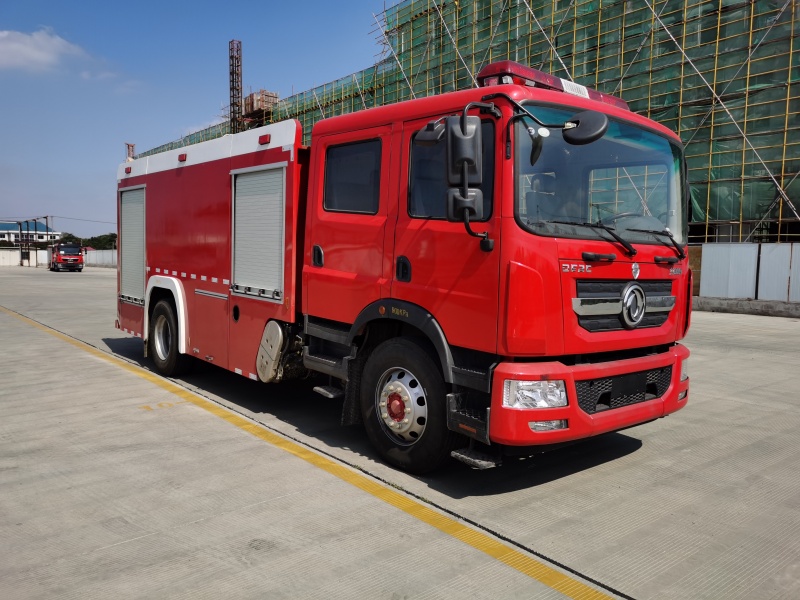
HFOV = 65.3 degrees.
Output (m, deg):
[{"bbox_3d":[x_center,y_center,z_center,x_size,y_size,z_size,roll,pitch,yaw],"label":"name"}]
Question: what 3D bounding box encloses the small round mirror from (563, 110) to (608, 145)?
[{"bbox_3d":[1.125,-1.046,3.796,0.285,0.285,0.070,5,-38,32],"label":"small round mirror"}]

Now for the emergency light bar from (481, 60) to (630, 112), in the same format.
[{"bbox_3d":[1.271,-1.603,5.006,1.700,0.190,0.320,-1,5,-41],"label":"emergency light bar"}]

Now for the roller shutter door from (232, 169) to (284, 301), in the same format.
[{"bbox_3d":[-1.416,-0.667,6.280,0.080,1.280,1.040,-1,5,-41],"label":"roller shutter door"}]

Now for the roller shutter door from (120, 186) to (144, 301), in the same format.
[{"bbox_3d":[-3.850,-0.773,9.037,0.080,1.640,1.050,-1,5,-41],"label":"roller shutter door"}]

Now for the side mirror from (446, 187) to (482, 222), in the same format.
[{"bbox_3d":[0.390,-0.571,3.772,0.205,0.195,0.090,2,4,2],"label":"side mirror"}]

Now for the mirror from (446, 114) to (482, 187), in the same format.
[{"bbox_3d":[0.402,-0.934,3.900,0.205,0.430,0.120,1,4,-9],"label":"mirror"}]

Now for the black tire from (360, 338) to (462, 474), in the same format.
[{"bbox_3d":[0.087,0.835,4.972,0.280,1.010,1.010,-1,5,-41],"label":"black tire"}]

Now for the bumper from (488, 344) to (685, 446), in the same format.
[{"bbox_3d":[1.583,0.646,4.715,2.260,0.550,0.430,-1,5,-41],"label":"bumper"}]

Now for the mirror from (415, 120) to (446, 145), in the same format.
[{"bbox_3d":[0.203,-1.105,4.080,0.220,0.150,0.150,1,4,-9],"label":"mirror"}]

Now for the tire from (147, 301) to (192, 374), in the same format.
[{"bbox_3d":[-3.016,0.490,8.277,0.280,1.010,1.010,-1,5,-41],"label":"tire"}]

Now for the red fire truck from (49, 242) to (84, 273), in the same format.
[{"bbox_3d":[-38.000,-4.950,71.000,2.500,3.200,8.000,-2,6,-36],"label":"red fire truck"}]

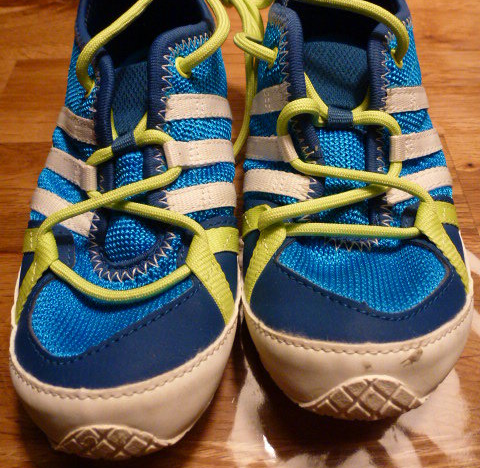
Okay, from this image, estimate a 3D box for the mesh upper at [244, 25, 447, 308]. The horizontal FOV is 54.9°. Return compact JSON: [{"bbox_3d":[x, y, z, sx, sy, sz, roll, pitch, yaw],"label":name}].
[{"bbox_3d":[0.043,-0.036,0.187,0.077,0.046,0.142,1,56,2],"label":"mesh upper"}]

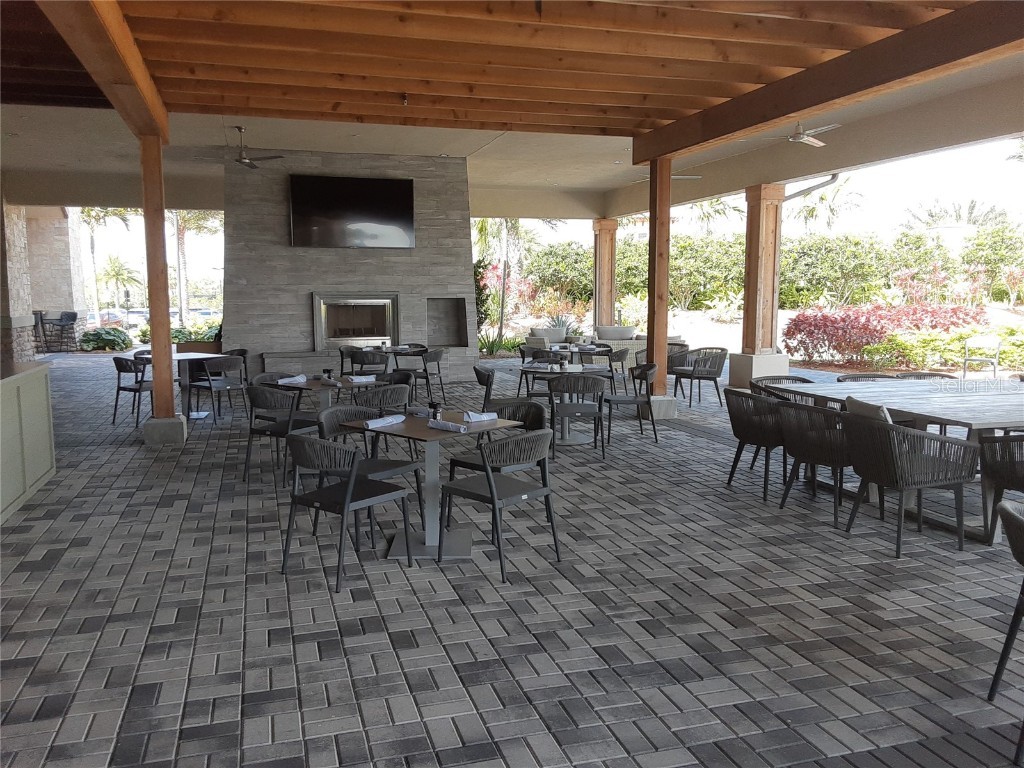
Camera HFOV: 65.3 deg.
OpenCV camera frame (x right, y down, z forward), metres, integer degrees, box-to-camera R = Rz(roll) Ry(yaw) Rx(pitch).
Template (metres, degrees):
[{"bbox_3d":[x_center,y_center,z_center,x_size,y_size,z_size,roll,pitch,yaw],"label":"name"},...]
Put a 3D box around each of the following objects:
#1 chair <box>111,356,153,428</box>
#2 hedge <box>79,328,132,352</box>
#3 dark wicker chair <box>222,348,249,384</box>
[{"bbox_3d":[-4.300,0.071,9.333,0.520,0.780,0.530,4,8,32],"label":"chair"},{"bbox_3d":[-10.686,-1.195,21.144,1.250,0.630,1.100,-2,7,-18],"label":"hedge"},{"bbox_3d":[-3.689,-0.035,10.275,0.530,0.785,0.550,5,8,36],"label":"dark wicker chair"}]

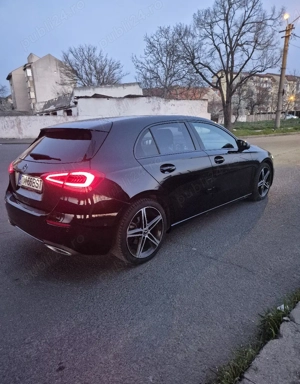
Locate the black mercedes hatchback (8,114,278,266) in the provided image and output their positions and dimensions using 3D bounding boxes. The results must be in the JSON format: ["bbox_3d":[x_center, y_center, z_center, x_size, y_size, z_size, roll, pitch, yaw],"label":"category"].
[{"bbox_3d":[0.365,-0.434,4.069,4.420,1.440,1.840,-16,22,-42],"label":"black mercedes hatchback"}]

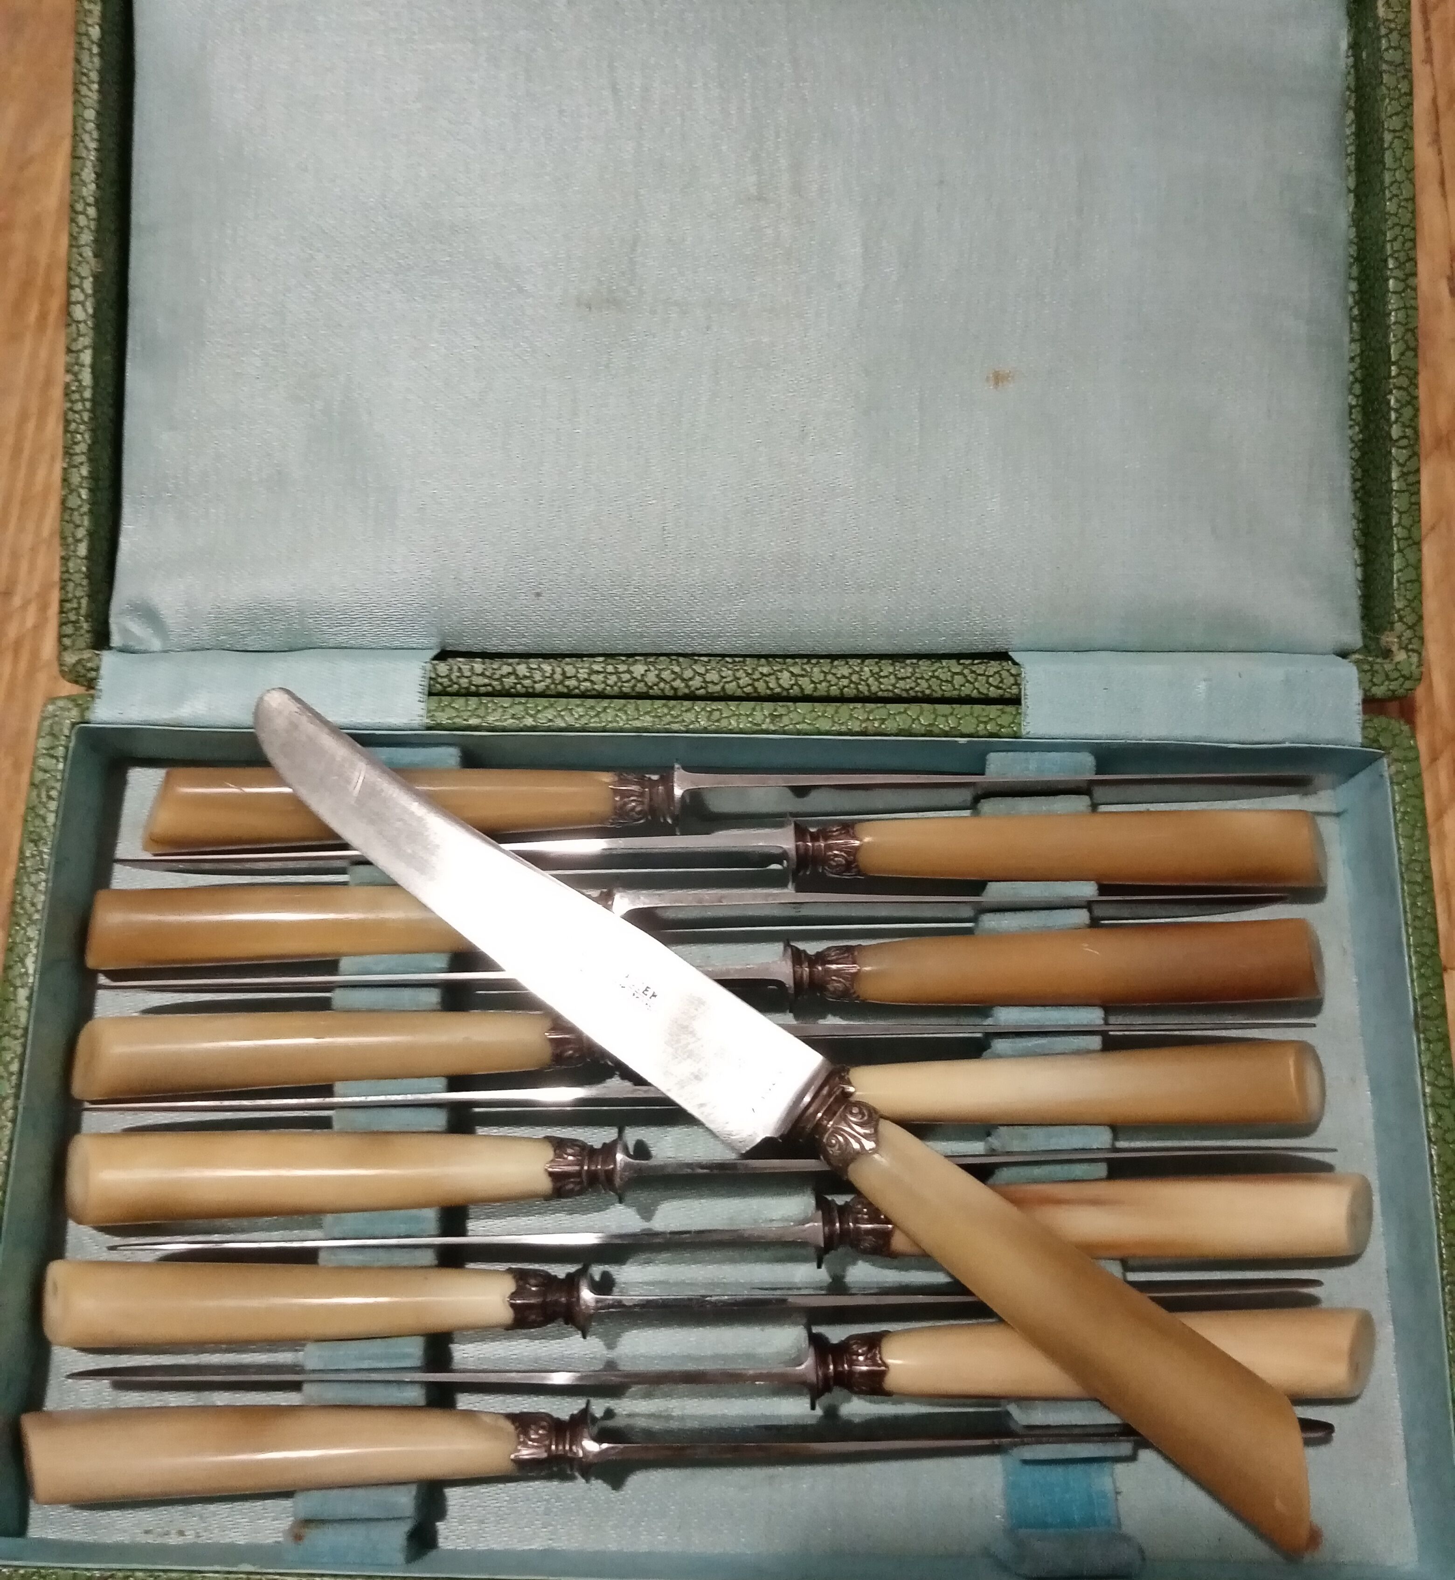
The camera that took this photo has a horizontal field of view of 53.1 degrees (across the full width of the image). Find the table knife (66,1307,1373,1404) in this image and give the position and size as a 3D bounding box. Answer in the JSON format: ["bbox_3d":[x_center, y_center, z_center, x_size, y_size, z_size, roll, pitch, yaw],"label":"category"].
[{"bbox_3d":[0.000,0.100,0.254,0.225,0.022,0.014,-1,74,0],"label":"table knife"}]

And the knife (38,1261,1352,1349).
[{"bbox_3d":[-0.009,0.089,0.258,0.224,0.022,0.014,-1,74,0],"label":"knife"}]

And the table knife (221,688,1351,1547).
[{"bbox_3d":[0.004,0.049,0.251,0.227,0.014,0.022,35,78,10],"label":"table knife"}]

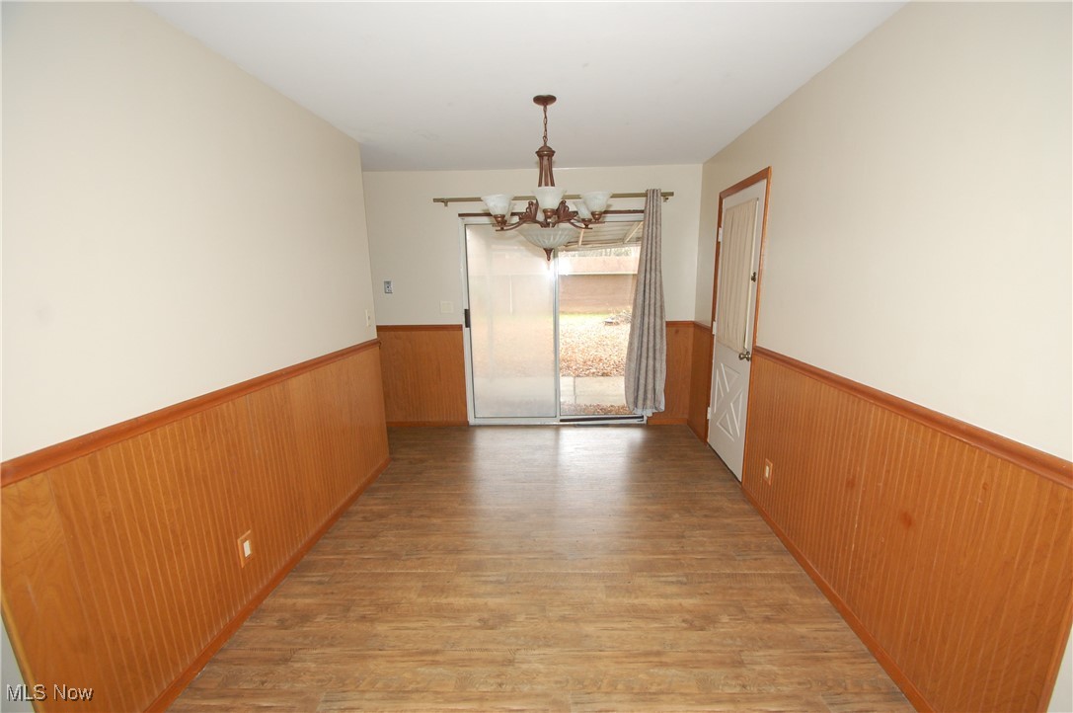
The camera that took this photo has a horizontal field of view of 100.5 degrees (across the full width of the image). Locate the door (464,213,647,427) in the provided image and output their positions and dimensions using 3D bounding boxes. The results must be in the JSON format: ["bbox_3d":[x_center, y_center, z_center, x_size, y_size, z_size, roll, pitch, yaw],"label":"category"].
[{"bbox_3d":[0.197,-0.304,4.301,1.790,2.020,0.100,0,11,3],"label":"door"}]

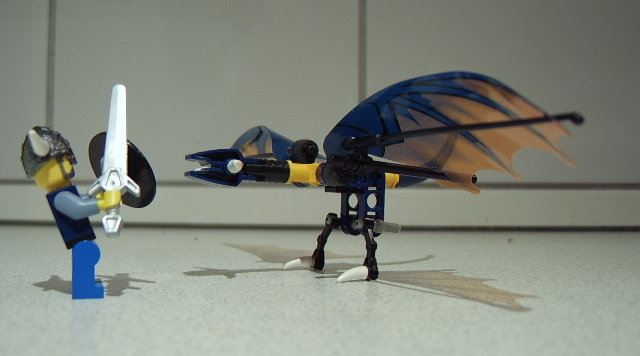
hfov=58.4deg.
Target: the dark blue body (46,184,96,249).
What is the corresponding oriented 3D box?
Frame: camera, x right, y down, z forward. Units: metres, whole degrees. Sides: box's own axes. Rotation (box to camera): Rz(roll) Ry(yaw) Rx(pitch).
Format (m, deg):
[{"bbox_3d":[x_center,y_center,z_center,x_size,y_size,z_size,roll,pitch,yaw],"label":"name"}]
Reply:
[{"bbox_3d":[-0.066,0.010,0.152,0.008,0.015,0.016,-22,8,-21],"label":"dark blue body"}]

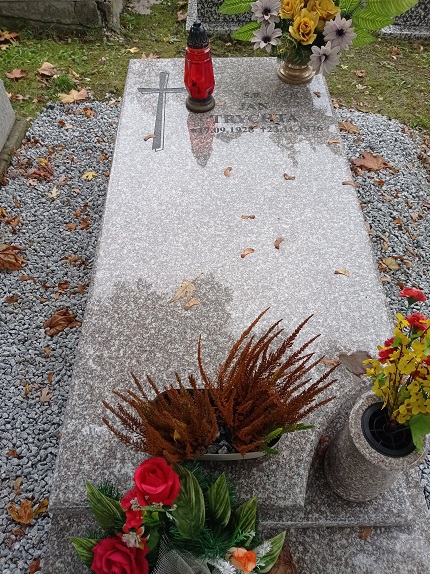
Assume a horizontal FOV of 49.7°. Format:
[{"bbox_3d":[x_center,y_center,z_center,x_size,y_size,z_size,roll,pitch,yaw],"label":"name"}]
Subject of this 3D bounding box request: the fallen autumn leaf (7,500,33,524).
[{"bbox_3d":[-0.509,0.590,1.215,0.066,0.032,0.060,-1,53,0],"label":"fallen autumn leaf"}]

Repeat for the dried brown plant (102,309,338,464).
[{"bbox_3d":[0.016,0.222,0.967,0.415,0.240,0.265,-1,52,0],"label":"dried brown plant"}]

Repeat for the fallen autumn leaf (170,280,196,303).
[{"bbox_3d":[-0.083,0.018,1.263,0.050,0.010,0.095,20,56,15],"label":"fallen autumn leaf"}]

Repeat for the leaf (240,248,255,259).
[{"bbox_3d":[0.097,-0.098,1.367,0.050,0.008,0.017,-33,61,-21],"label":"leaf"}]

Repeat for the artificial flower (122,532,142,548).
[{"bbox_3d":[-0.146,0.448,0.820,0.034,0.022,0.030,-1,53,0],"label":"artificial flower"}]

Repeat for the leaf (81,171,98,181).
[{"bbox_3d":[-0.485,-0.435,1.801,0.051,0.012,0.049,24,56,18],"label":"leaf"}]

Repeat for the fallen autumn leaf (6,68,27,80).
[{"bbox_3d":[-1.091,-1.165,2.551,0.110,0.030,0.090,-1,53,0],"label":"fallen autumn leaf"}]

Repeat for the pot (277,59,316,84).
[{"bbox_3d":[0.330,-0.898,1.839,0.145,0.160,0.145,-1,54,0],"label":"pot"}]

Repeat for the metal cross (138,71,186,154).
[{"bbox_3d":[-0.213,-0.691,1.788,0.190,0.012,0.530,-1,54,0],"label":"metal cross"}]

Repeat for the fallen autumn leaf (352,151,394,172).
[{"bbox_3d":[0.705,-0.558,2.071,0.190,0.035,0.125,9,54,8],"label":"fallen autumn leaf"}]

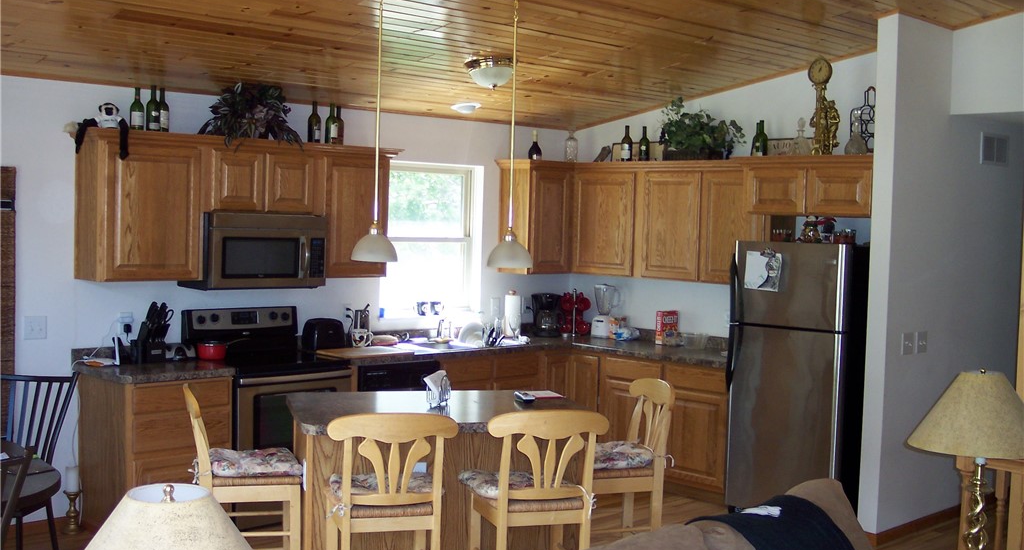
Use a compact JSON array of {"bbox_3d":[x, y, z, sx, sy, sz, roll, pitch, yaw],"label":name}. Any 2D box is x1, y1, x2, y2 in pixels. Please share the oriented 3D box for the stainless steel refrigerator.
[{"bbox_3d":[1.785,0.625,6.536,0.774,1.648,0.715,-1,4,-43],"label":"stainless steel refrigerator"}]

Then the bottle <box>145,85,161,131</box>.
[{"bbox_3d":[-1.971,-0.889,6.165,0.076,0.305,0.076,-1,4,-43],"label":"bottle"}]

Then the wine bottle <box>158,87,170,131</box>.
[{"bbox_3d":[-1.903,-0.875,6.122,0.075,0.286,0.075,-1,4,-43],"label":"wine bottle"}]

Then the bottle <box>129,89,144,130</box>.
[{"bbox_3d":[-2.018,-0.864,6.051,0.075,0.284,0.075,-1,4,-43],"label":"bottle"}]

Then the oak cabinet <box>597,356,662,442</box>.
[{"bbox_3d":[0.980,0.955,7.552,0.616,0.854,0.550,-1,4,-43],"label":"oak cabinet"}]

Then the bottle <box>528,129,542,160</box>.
[{"bbox_3d":[0.165,-0.906,8.023,0.091,0.265,0.091,1,3,0],"label":"bottle"}]

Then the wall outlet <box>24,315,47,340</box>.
[{"bbox_3d":[-2.532,0.285,5.980,0.118,0.119,0.010,-1,4,-43],"label":"wall outlet"}]

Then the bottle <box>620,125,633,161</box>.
[{"bbox_3d":[0.822,-0.916,8.029,0.077,0.297,0.077,1,3,0],"label":"bottle"}]

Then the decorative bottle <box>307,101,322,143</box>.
[{"bbox_3d":[-1.197,-0.903,6.827,0.077,0.297,0.077,1,3,0],"label":"decorative bottle"}]

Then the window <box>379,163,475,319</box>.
[{"bbox_3d":[-0.579,-0.238,7.675,0.894,1.023,0.099,-1,4,-43],"label":"window"}]

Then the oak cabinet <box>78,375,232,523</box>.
[{"bbox_3d":[-1.948,0.970,6.139,0.595,0.873,0.635,-1,4,-43],"label":"oak cabinet"}]

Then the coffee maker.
[{"bbox_3d":[0.257,0.294,8.293,0.210,0.320,0.230,2,3,1],"label":"coffee maker"}]

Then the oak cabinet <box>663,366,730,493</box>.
[{"bbox_3d":[1.364,0.998,7.283,0.635,0.873,0.525,-1,4,-43],"label":"oak cabinet"}]

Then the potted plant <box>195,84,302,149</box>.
[{"bbox_3d":[-1.497,-0.912,6.500,0.610,0.385,0.420,-1,4,-43],"label":"potted plant"}]

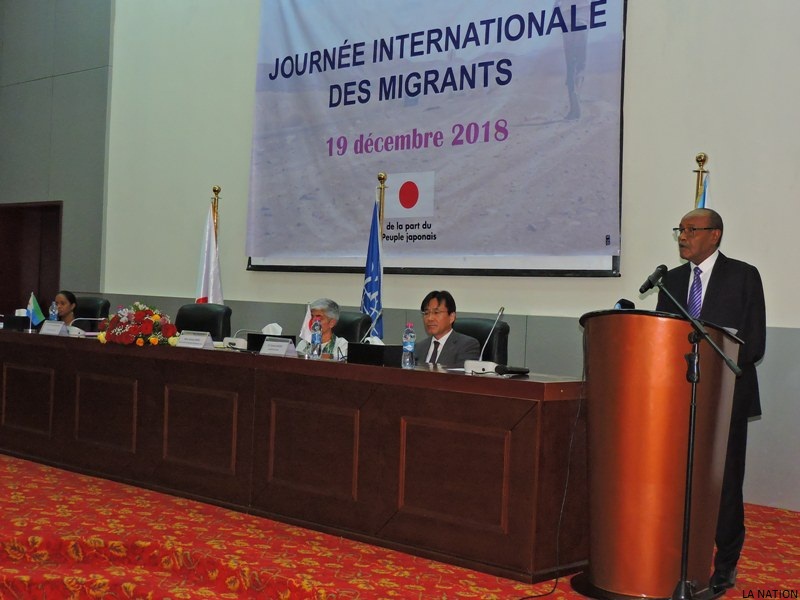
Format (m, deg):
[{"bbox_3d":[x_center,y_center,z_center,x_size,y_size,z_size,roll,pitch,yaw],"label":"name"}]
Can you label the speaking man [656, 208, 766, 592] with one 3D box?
[{"bbox_3d":[1.426,0.435,5.268,0.390,1.720,0.520,2,0,-42],"label":"speaking man"}]

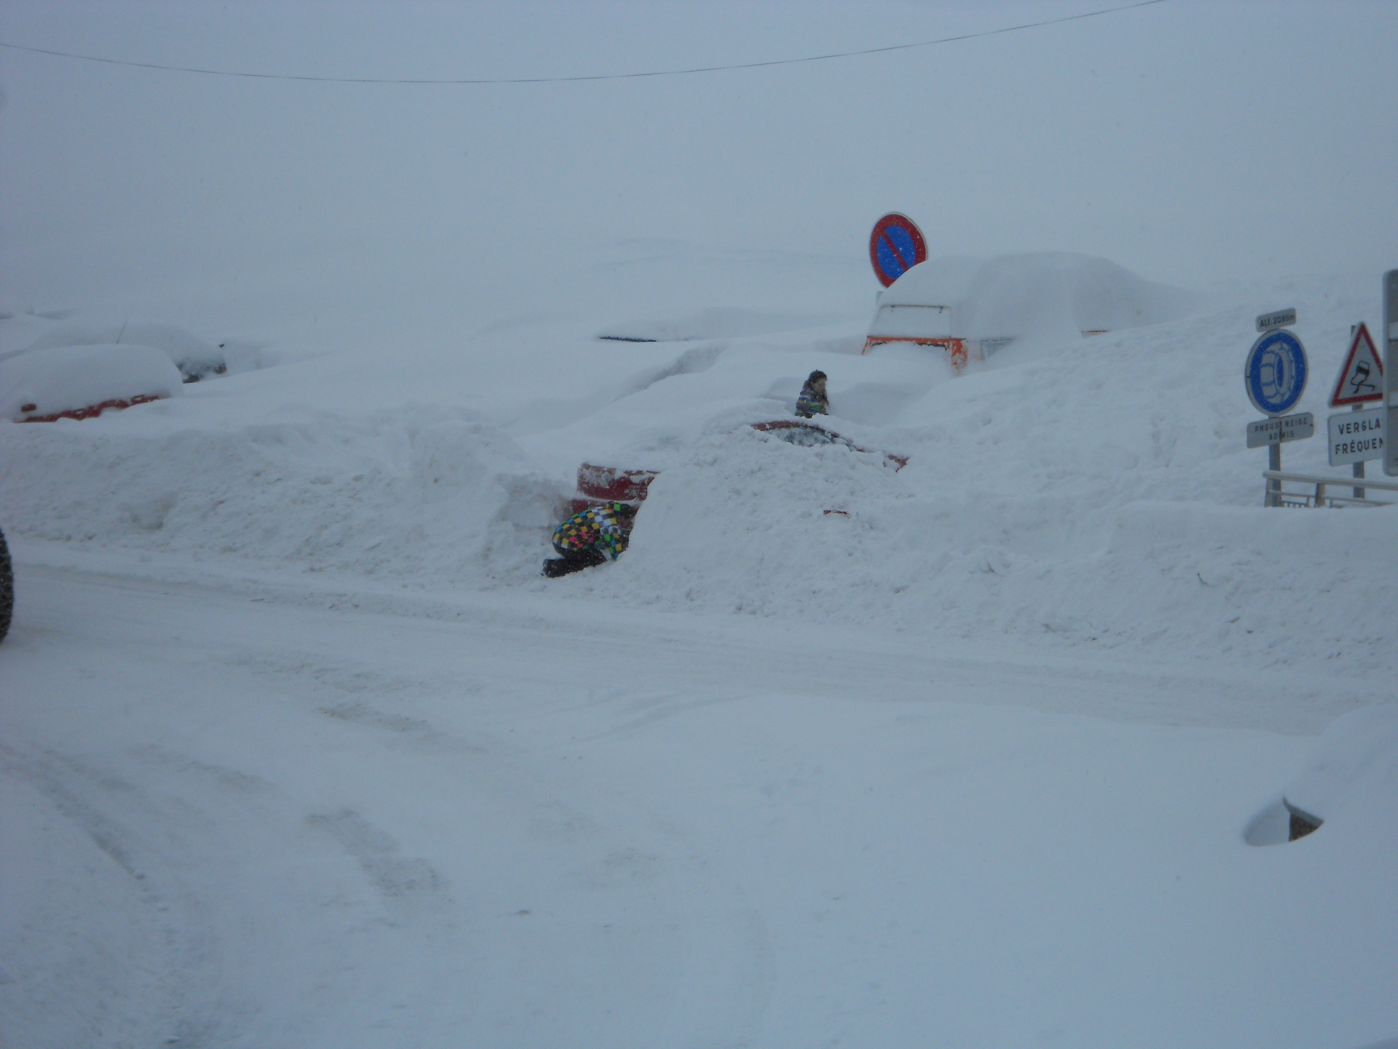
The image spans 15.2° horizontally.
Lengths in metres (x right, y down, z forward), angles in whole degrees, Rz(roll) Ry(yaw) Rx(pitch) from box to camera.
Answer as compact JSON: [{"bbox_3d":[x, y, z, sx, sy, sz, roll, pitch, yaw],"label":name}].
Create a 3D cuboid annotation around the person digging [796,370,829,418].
[{"bbox_3d":[1.121,-0.734,51.137,0.420,1.560,0.500,1,11,17],"label":"person digging"}]

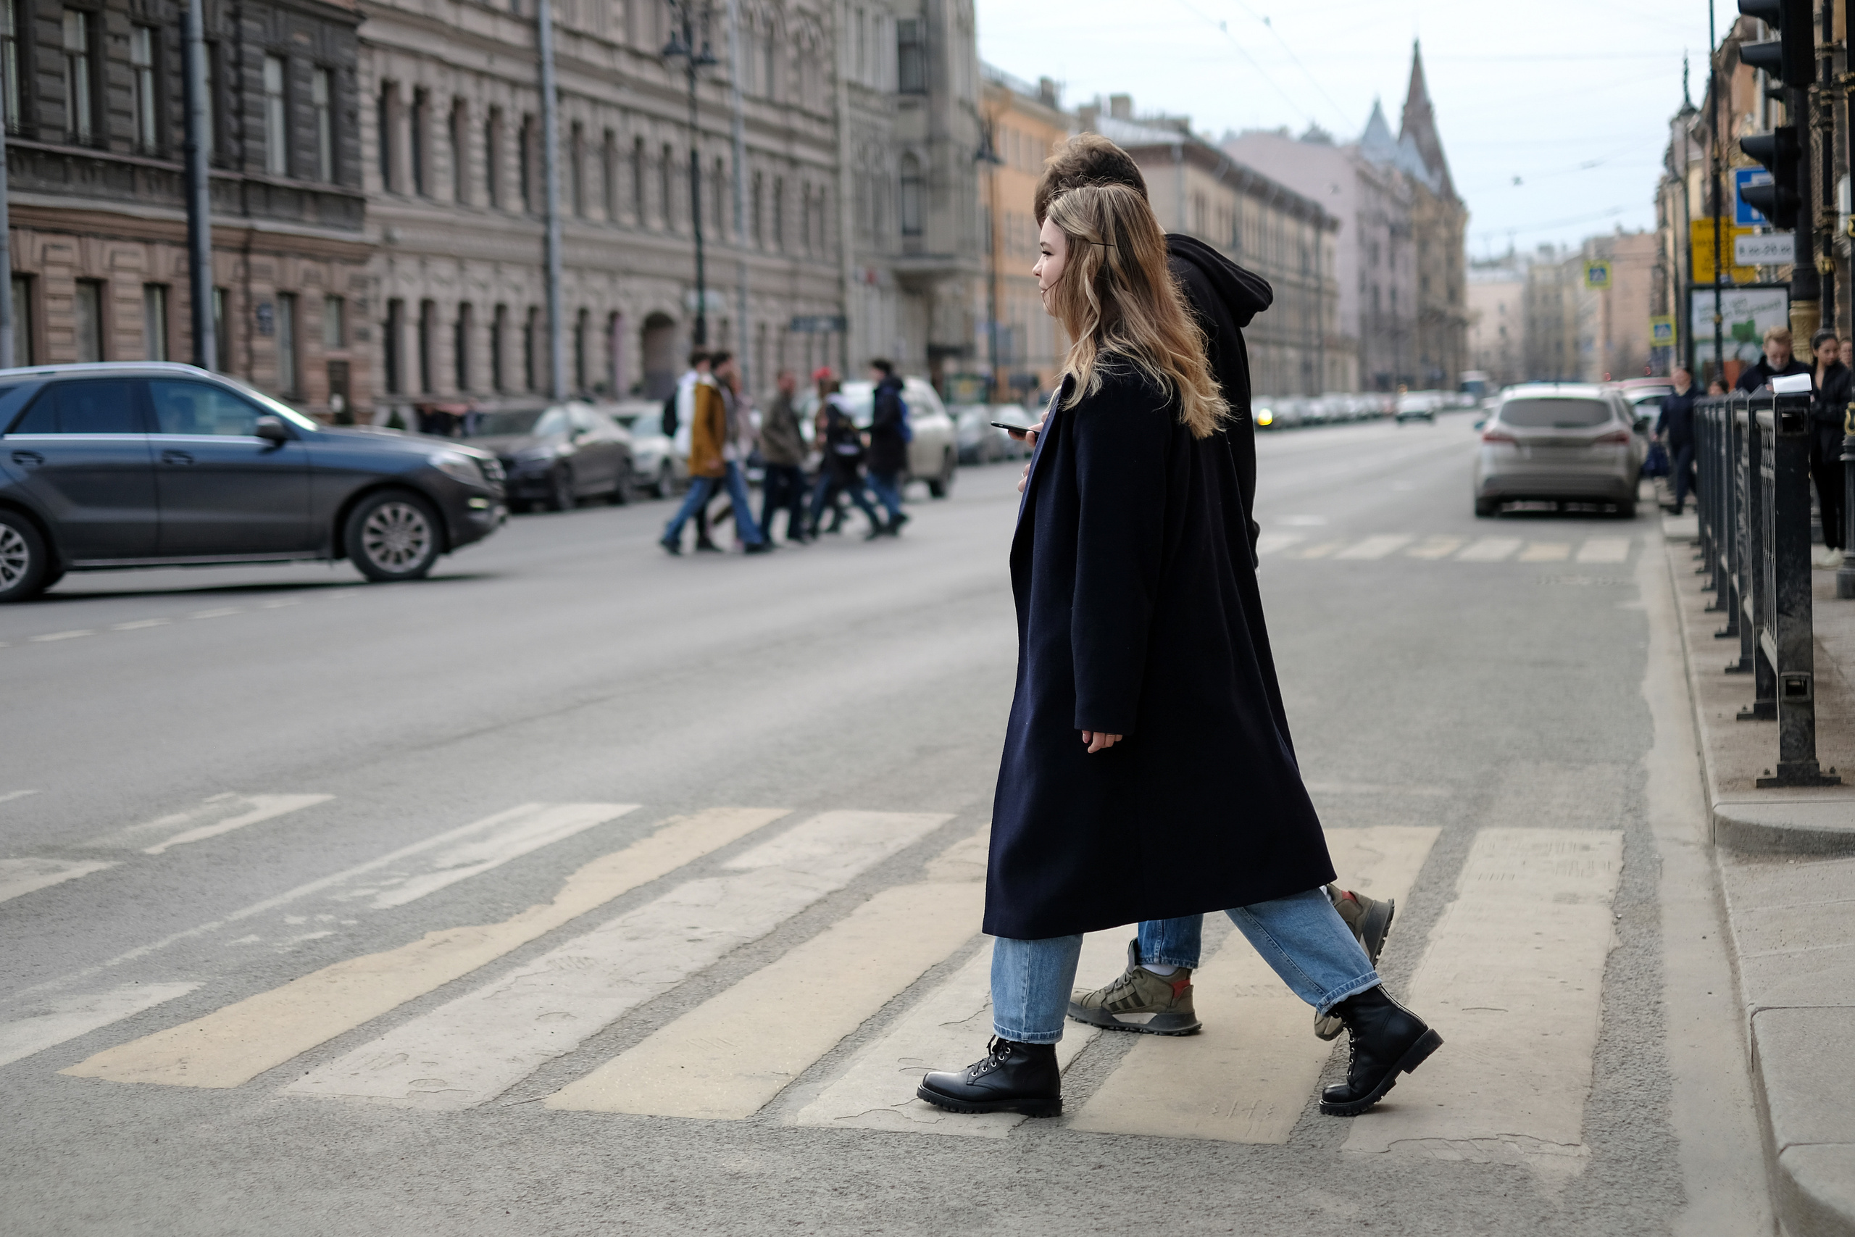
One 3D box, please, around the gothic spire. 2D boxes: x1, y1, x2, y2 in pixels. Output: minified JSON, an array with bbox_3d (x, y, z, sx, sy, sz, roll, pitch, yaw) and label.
[{"bbox_3d":[56.035,-56.733,311.463,7.500,17.600,7.500,0,5,15],"label":"gothic spire"}]

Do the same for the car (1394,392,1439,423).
[{"bbox_3d":[23.619,-10.223,132.402,1.800,1.480,4.400,0,5,15],"label":"car"}]

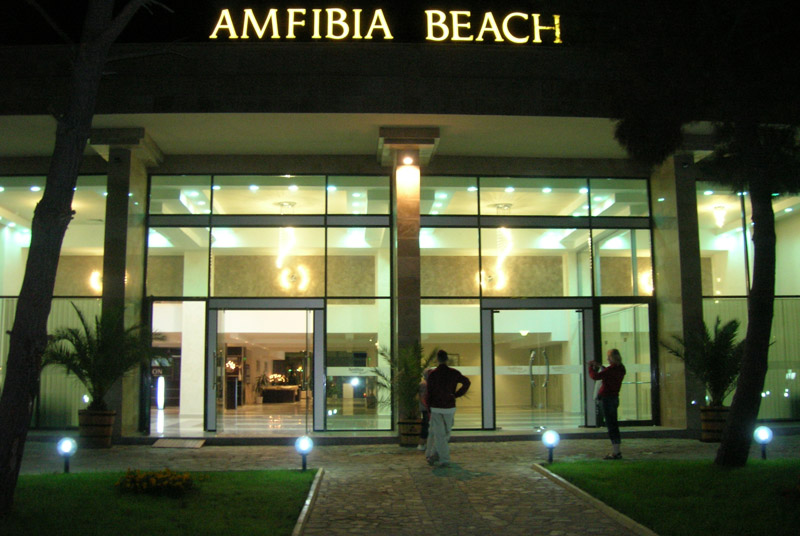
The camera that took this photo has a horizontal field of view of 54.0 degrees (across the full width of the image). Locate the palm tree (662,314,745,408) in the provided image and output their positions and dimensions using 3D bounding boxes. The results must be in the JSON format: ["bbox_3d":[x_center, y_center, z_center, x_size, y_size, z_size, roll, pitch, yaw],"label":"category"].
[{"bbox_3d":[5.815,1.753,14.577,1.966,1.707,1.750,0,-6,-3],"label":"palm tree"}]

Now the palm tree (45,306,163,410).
[{"bbox_3d":[-5.372,1.619,14.212,2.188,1.989,1.900,0,-6,-3],"label":"palm tree"}]

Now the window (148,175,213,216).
[{"bbox_3d":[-4.351,-1.447,15.575,1.250,0.826,0.080,0,-6,-3],"label":"window"}]

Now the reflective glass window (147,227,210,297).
[{"bbox_3d":[-4.377,-0.123,15.567,1.235,1.398,0.100,0,-7,-2],"label":"reflective glass window"}]

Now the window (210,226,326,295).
[{"bbox_3d":[-2.610,-0.114,15.534,2.255,1.403,0.080,0,-6,-3],"label":"window"}]

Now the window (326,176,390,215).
[{"bbox_3d":[-0.865,-1.514,16.401,1.334,0.806,0.080,0,-6,-3],"label":"window"}]

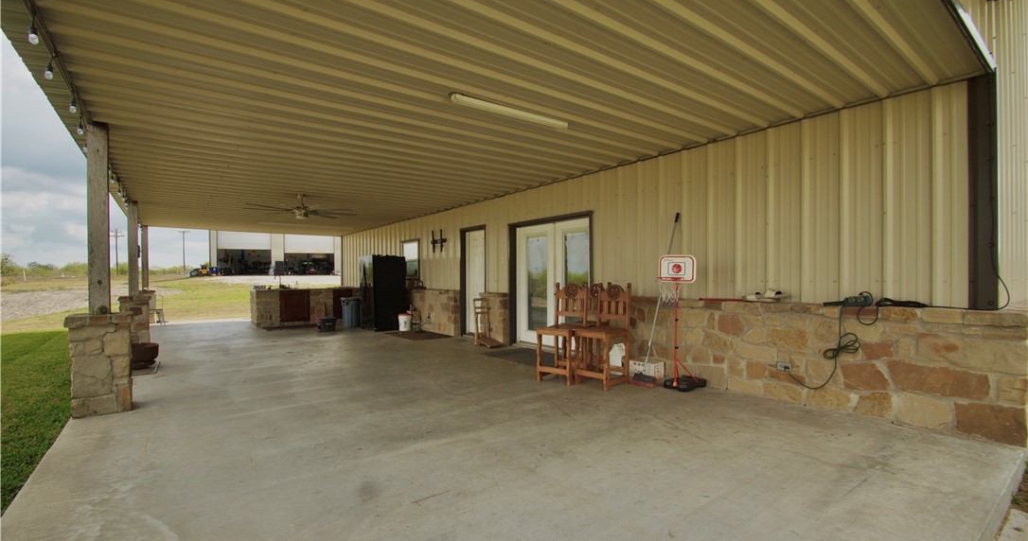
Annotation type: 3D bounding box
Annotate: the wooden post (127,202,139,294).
[{"bbox_3d":[-7.295,-0.427,8.220,0.140,1.810,0.140,0,0,-38],"label":"wooden post"}]

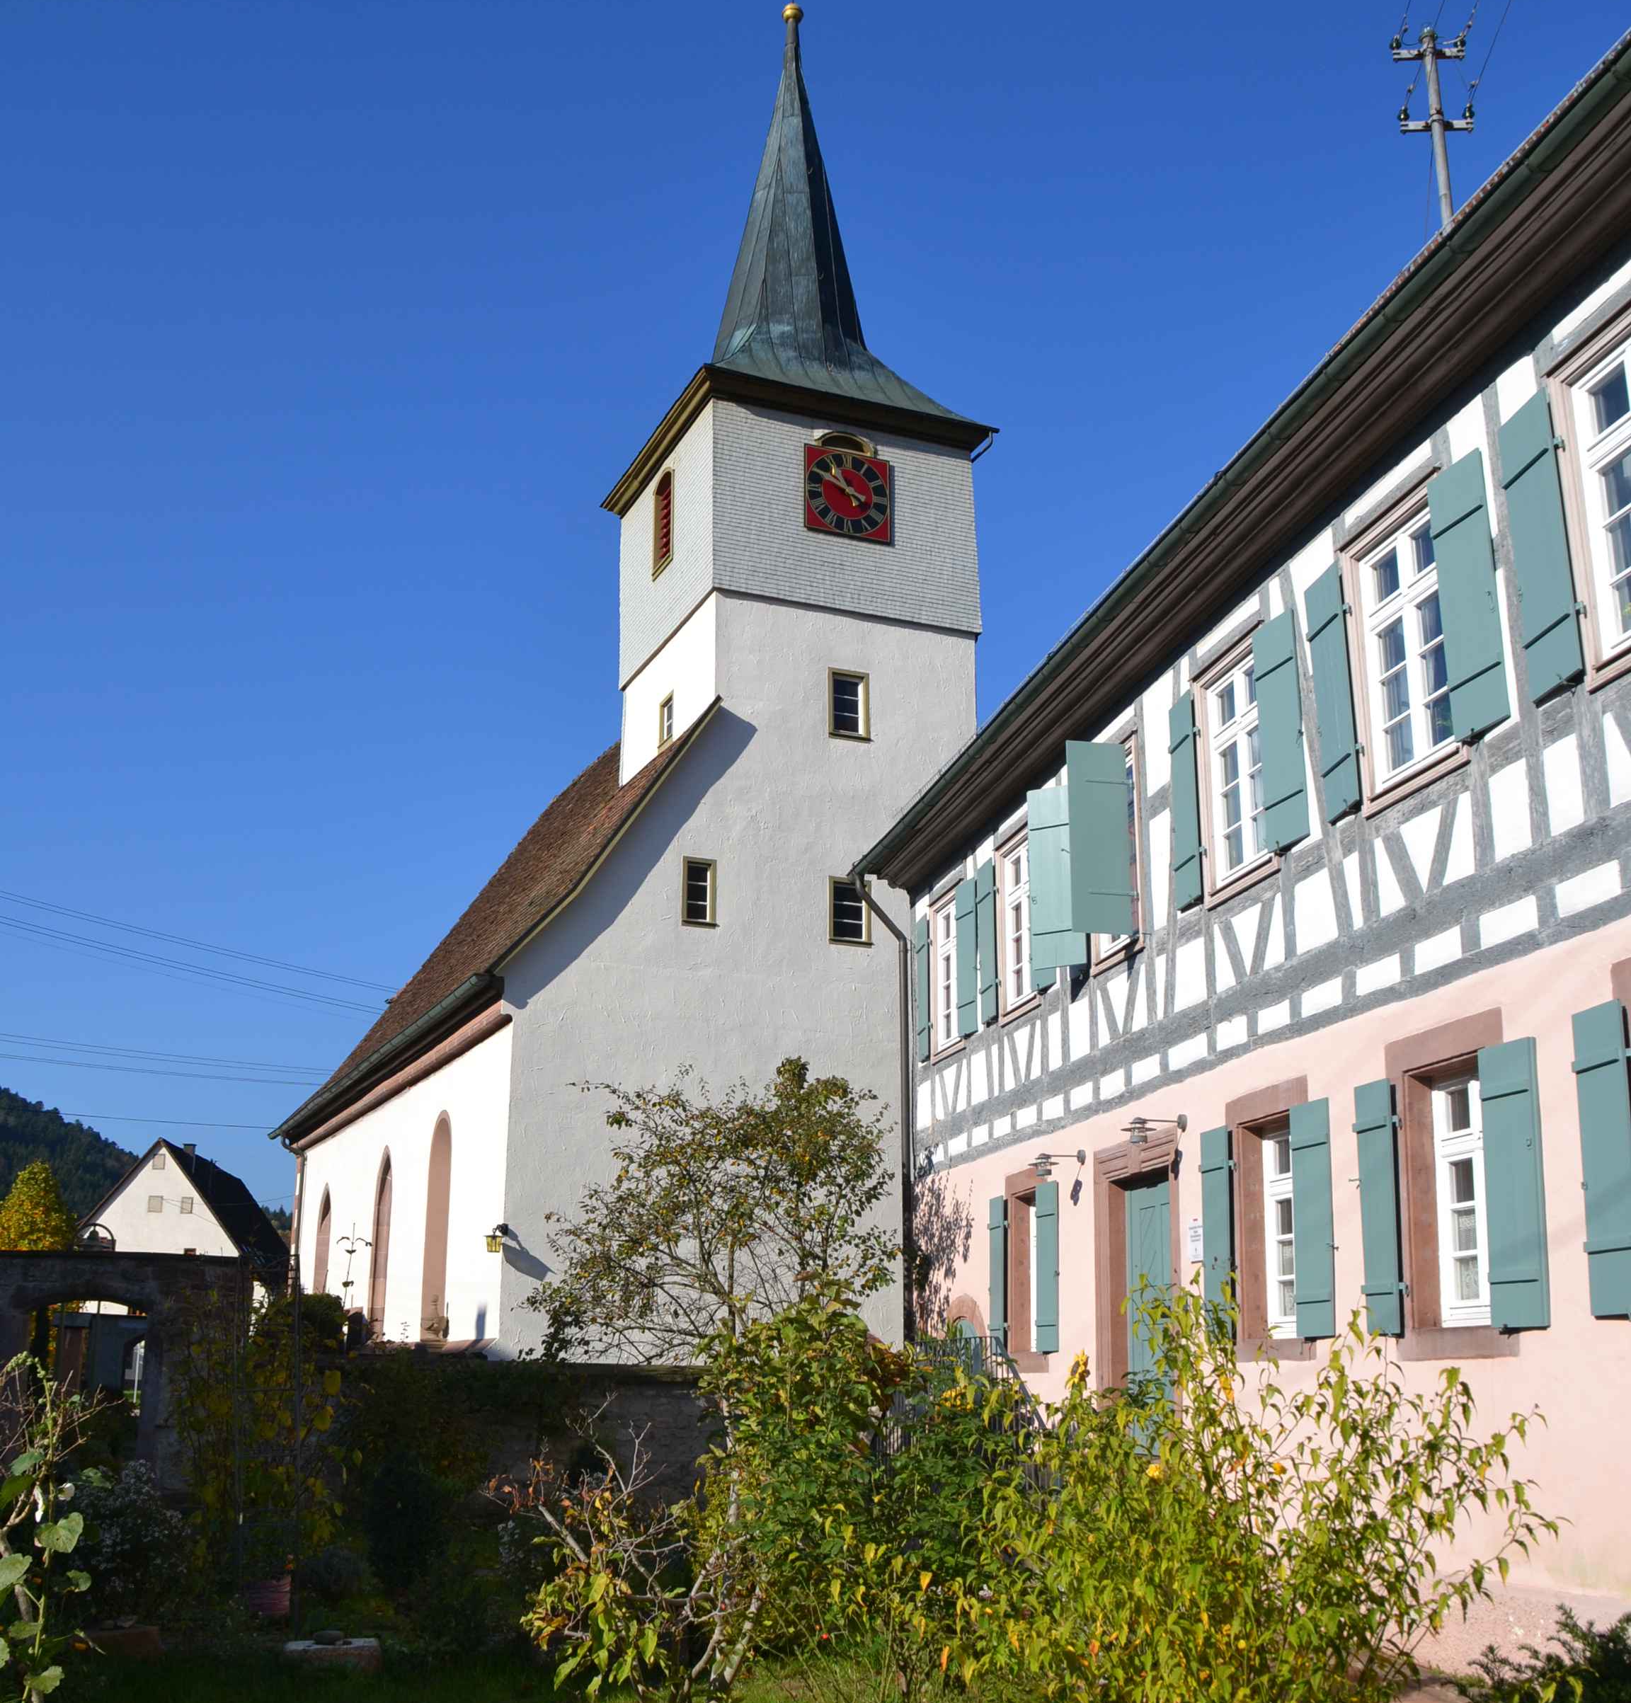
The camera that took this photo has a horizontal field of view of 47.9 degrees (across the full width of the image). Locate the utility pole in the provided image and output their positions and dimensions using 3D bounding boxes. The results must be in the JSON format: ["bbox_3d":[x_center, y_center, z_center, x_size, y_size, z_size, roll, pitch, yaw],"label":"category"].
[{"bbox_3d":[4.247,-4.882,12.491,0.520,1.660,0.170,-1,-15,4],"label":"utility pole"}]

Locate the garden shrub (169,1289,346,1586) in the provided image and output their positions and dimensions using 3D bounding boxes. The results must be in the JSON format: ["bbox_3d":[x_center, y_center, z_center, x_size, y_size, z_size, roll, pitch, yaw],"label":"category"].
[{"bbox_3d":[-3.787,3.968,12.349,1.200,2.050,0.950,7,-17,-22],"label":"garden shrub"}]

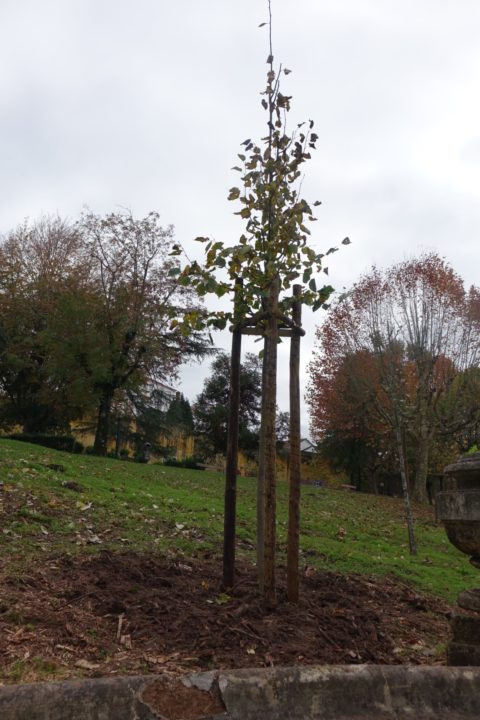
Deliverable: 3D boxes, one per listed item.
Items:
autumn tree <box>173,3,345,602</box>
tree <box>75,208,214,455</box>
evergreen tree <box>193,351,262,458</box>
[{"bbox_3d":[0.212,-0.805,4.584,1.350,5.307,1.300,1,-12,0],"label":"autumn tree"},{"bbox_3d":[-4.152,-1.368,23.329,6.000,10.898,6.000,1,-12,0],"label":"tree"},{"bbox_3d":[-0.720,2.611,31.170,4.300,6.495,4.300,1,-12,0],"label":"evergreen tree"}]

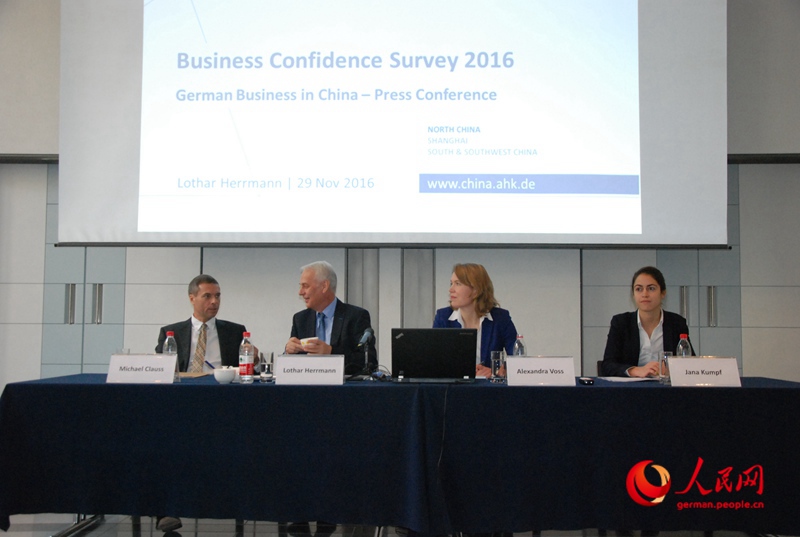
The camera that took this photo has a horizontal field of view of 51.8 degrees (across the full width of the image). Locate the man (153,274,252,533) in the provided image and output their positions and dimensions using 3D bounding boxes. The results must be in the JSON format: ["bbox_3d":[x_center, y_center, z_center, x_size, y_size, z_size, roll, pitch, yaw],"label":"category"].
[{"bbox_3d":[-1.013,0.655,4.237,0.540,1.265,0.700,1,-4,-10],"label":"man"}]

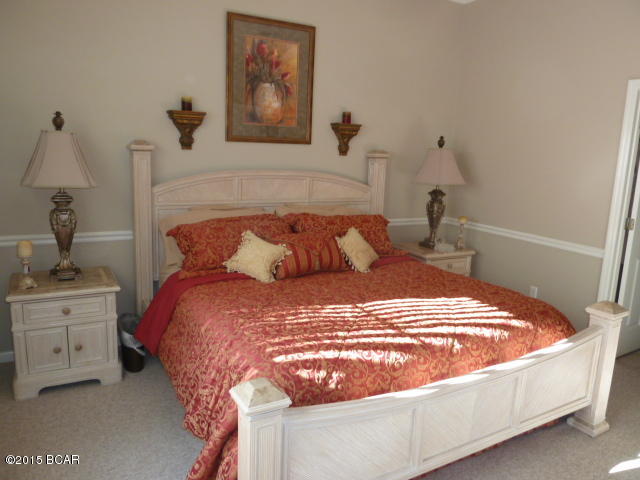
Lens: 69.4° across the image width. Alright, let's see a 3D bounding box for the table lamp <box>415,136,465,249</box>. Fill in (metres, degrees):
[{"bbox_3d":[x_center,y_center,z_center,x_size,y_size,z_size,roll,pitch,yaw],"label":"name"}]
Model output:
[{"bbox_3d":[1.097,-0.442,4.346,0.399,1.032,0.362,-4,12,-29],"label":"table lamp"}]

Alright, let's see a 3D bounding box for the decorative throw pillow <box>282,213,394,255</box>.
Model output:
[{"bbox_3d":[0.184,-0.030,3.861,0.980,0.460,0.180,-4,-21,-29],"label":"decorative throw pillow"}]

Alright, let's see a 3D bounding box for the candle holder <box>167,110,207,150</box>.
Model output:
[{"bbox_3d":[-0.954,-0.777,3.318,0.258,0.261,0.109,-4,12,-29],"label":"candle holder"}]

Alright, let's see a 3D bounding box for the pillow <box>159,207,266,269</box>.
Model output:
[{"bbox_3d":[-0.773,-0.034,3.536,0.850,0.450,0.180,-4,-10,-29],"label":"pillow"}]

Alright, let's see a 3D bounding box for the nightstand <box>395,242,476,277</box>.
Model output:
[{"bbox_3d":[1.085,0.396,4.604,0.610,0.625,0.540,-4,12,-29],"label":"nightstand"}]

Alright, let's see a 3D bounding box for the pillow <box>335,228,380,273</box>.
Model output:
[{"bbox_3d":[0.275,0.061,3.237,0.300,0.120,0.300,48,27,5],"label":"pillow"}]

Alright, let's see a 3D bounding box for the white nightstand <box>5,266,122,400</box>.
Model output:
[{"bbox_3d":[-1.600,0.552,2.933,0.587,0.605,0.551,-4,12,-29],"label":"white nightstand"}]

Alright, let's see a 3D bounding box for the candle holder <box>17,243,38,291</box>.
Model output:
[{"bbox_3d":[-1.781,0.152,2.821,0.110,0.268,0.110,-4,12,-29],"label":"candle holder"}]

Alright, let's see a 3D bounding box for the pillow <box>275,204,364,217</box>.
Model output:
[{"bbox_3d":[0.051,-0.089,4.015,0.860,0.450,0.180,-4,-10,-29],"label":"pillow"}]

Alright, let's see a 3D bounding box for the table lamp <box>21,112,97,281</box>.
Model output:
[{"bbox_3d":[-1.592,-0.260,2.847,0.399,1.024,0.362,-4,12,-29],"label":"table lamp"}]

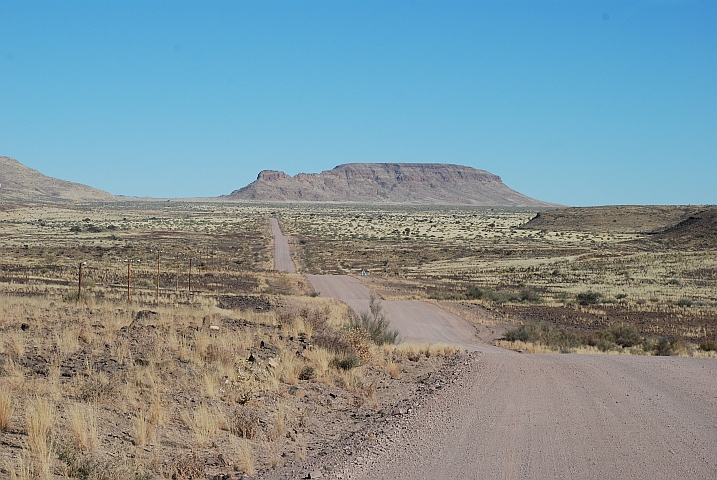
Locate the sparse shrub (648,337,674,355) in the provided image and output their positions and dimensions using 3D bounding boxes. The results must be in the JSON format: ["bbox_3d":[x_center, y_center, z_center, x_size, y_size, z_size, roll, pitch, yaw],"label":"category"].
[{"bbox_3d":[8.823,3.101,54.000,0.760,0.600,0.700,0,1,0],"label":"sparse shrub"}]

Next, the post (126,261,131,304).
[{"bbox_3d":[-6.069,1.136,49.000,0.060,1.200,0.060,0,1,0],"label":"post"}]

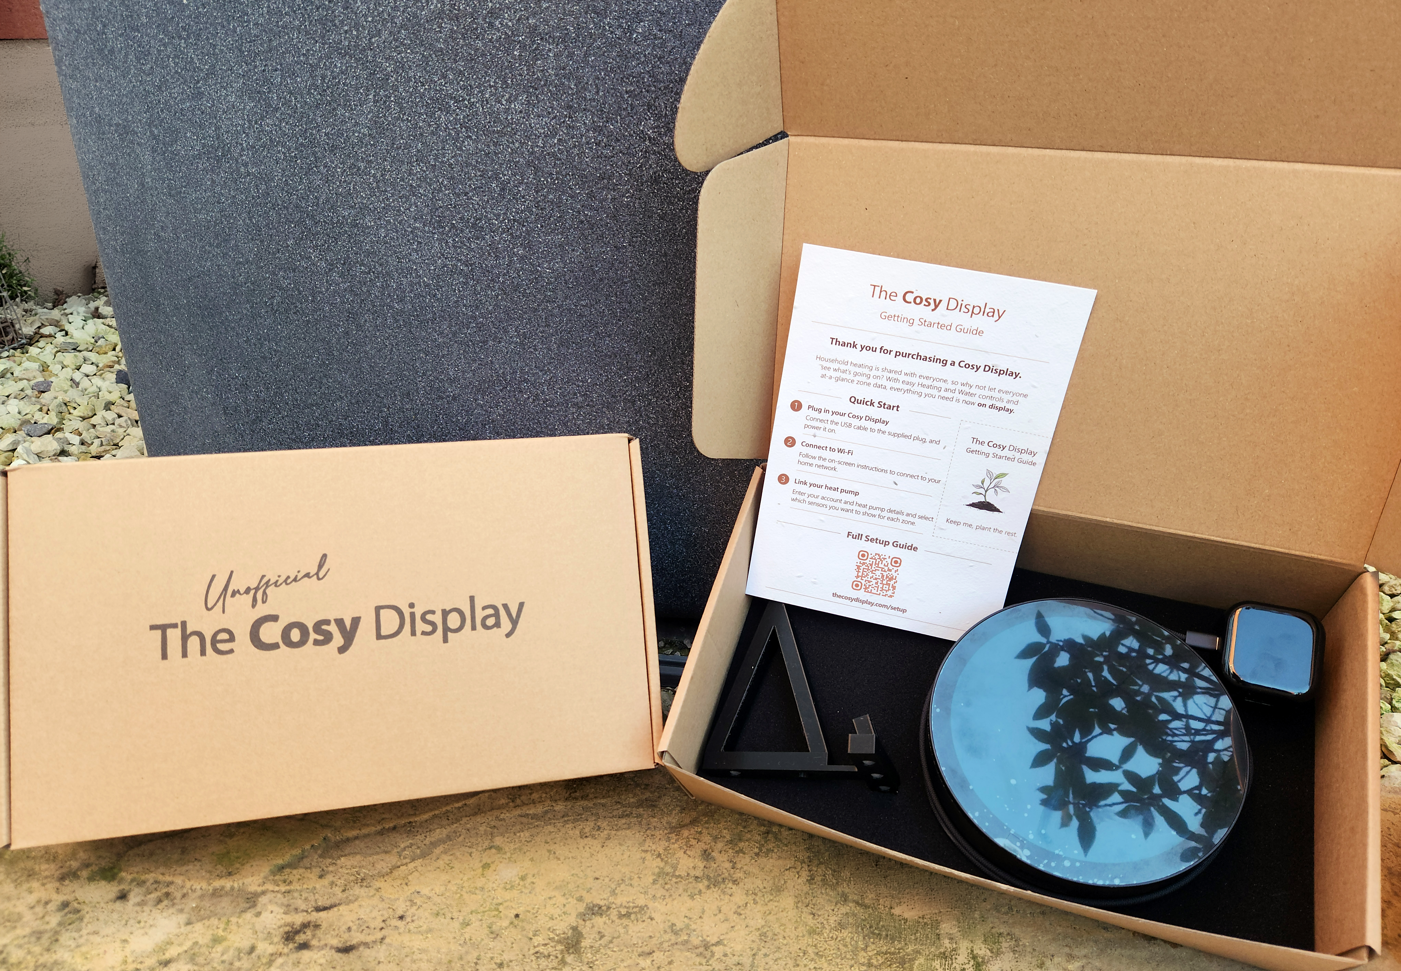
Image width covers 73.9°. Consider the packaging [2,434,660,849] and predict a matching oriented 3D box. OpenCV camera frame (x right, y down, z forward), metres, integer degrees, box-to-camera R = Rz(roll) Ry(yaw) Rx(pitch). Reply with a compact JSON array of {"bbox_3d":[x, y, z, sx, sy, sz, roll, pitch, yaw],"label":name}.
[{"bbox_3d":[-0.194,0.079,0.531,0.322,0.184,0.092,-4,-6,-11],"label":"packaging"}]

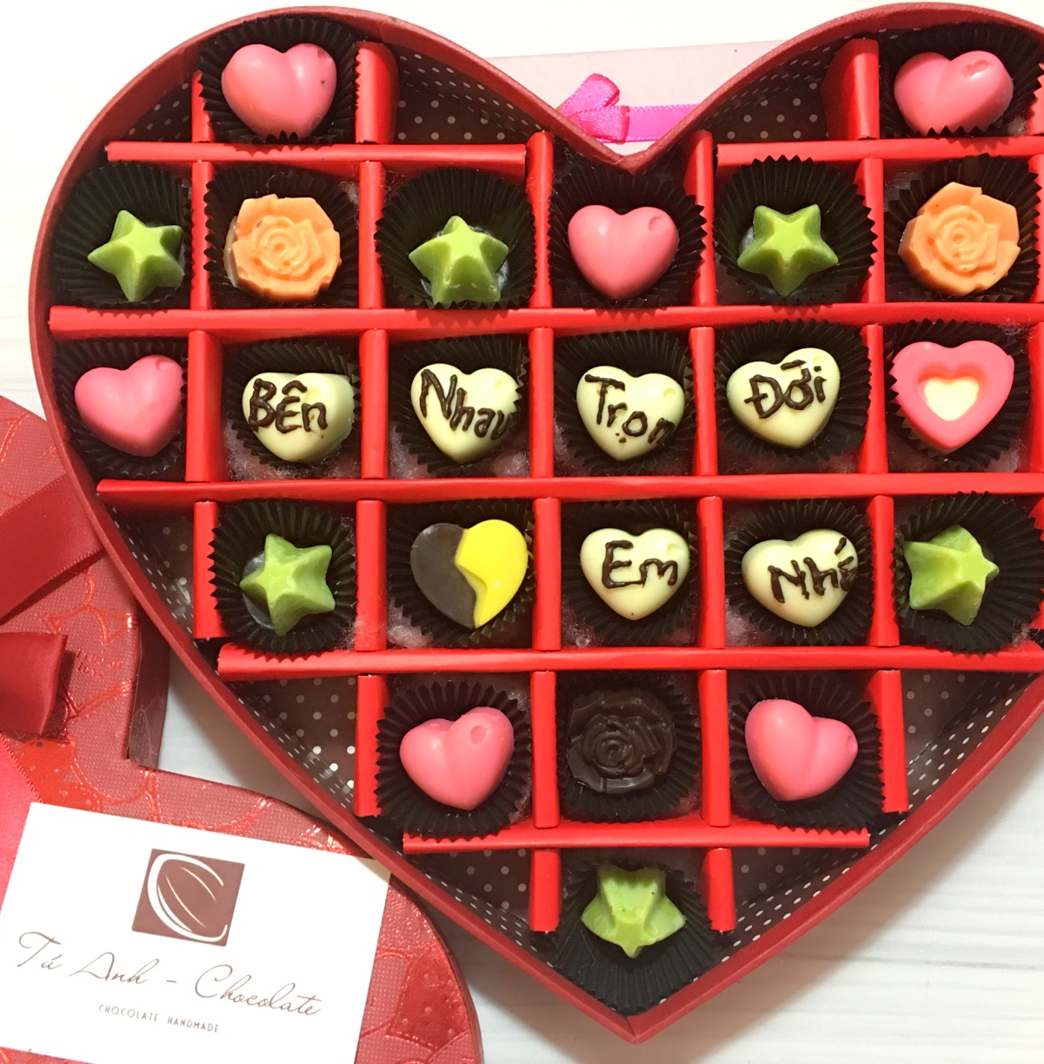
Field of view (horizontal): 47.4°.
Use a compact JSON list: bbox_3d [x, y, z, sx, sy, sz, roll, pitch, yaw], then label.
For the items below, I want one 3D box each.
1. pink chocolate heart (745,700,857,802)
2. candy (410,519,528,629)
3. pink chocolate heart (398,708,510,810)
[{"bbox_3d":[0.067,0.055,0.288,0.029,0.015,0.023,22,86,1],"label":"pink chocolate heart"},{"bbox_3d":[-0.012,0.011,0.292,0.028,0.013,0.026,-7,86,-1],"label":"candy"},{"bbox_3d":[-0.015,0.057,0.288,0.029,0.015,0.024,-17,86,-1],"label":"pink chocolate heart"}]

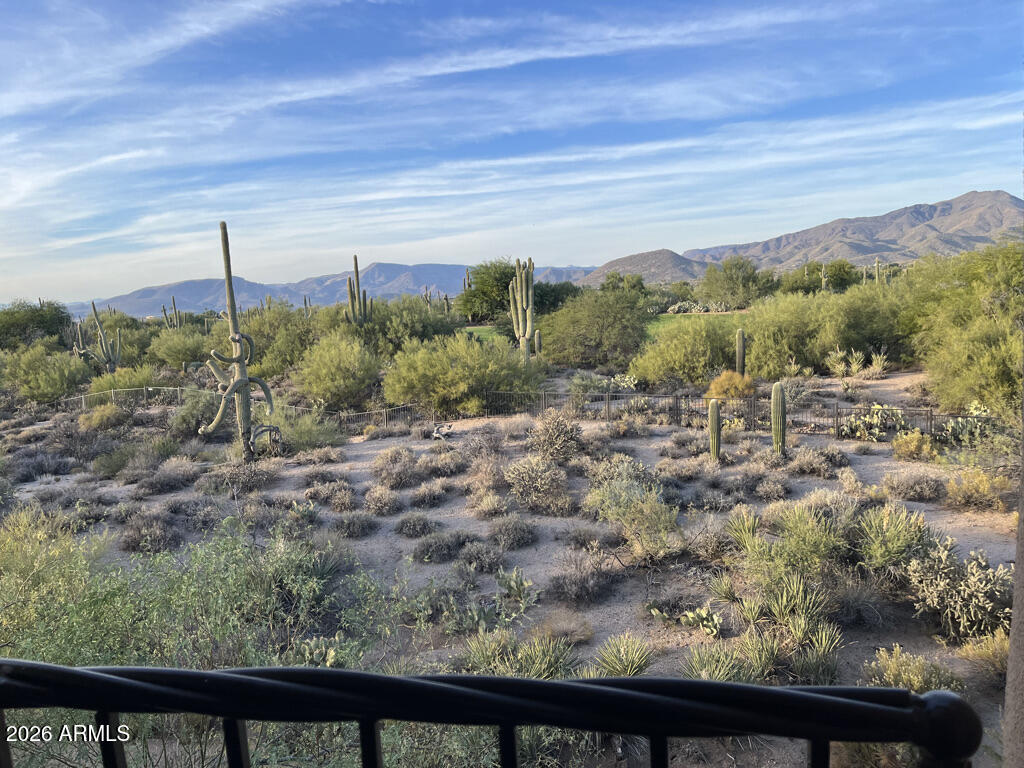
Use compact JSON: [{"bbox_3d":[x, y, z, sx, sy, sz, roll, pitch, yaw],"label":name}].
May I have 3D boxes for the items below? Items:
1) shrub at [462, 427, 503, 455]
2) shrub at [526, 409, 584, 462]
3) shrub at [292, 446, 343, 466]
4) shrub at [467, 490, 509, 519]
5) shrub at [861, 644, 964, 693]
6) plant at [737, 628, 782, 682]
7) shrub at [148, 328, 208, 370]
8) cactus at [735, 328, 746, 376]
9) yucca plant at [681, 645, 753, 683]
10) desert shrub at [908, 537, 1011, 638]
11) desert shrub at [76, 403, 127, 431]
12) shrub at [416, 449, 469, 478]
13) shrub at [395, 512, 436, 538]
[{"bbox_3d":[-0.906,1.635,22.983,1.198,0.744,1.138,-3,8,-2],"label":"shrub"},{"bbox_3d":[1.440,1.617,25.442,1.894,1.628,1.749,0,6,0],"label":"shrub"},{"bbox_3d":[-5.754,2.102,22.752,1.481,0.467,1.333,-5,7,-15],"label":"shrub"},{"bbox_3d":[-0.575,2.783,18.044,0.986,0.545,0.887,0,6,0],"label":"shrub"},{"bbox_3d":[5.129,3.631,9.850,1.280,0.500,1.100,0,6,0],"label":"shrub"},{"bbox_3d":[2.942,3.170,9.144,0.549,0.557,0.549,0,8,18],"label":"plant"},{"bbox_3d":[-28.186,-2.873,65.000,4.900,3.500,4.500,0,6,0],"label":"shrub"},{"bbox_3d":[10.403,-1.169,34.950,0.379,2.630,0.379,-1,9,17],"label":"cactus"},{"bbox_3d":[2.548,3.503,9.558,0.889,0.550,0.845,-1,9,15],"label":"yucca plant"},{"bbox_3d":[5.991,2.581,10.176,1.547,1.170,1.470,2,9,31],"label":"desert shrub"},{"bbox_3d":[-19.495,1.447,36.514,2.349,1.148,2.178,0,6,0],"label":"desert shrub"},{"bbox_3d":[-2.061,2.275,22.500,1.578,0.761,1.184,0,6,0],"label":"shrub"},{"bbox_3d":[-1.938,2.805,15.442,0.845,0.420,0.760,-4,7,-8],"label":"shrub"}]

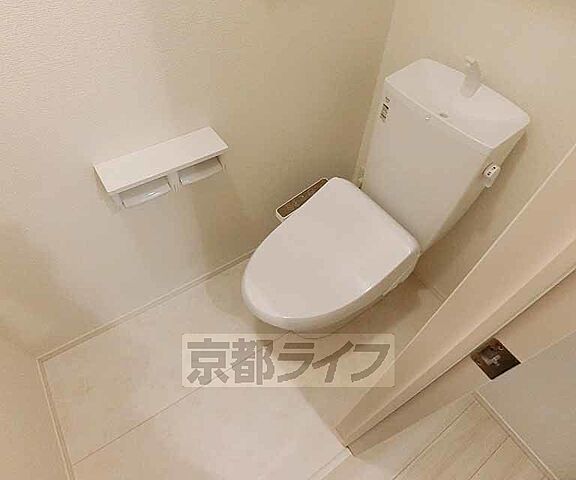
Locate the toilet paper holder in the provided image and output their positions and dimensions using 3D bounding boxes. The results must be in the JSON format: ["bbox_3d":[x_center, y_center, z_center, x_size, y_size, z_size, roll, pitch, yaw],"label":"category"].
[{"bbox_3d":[-0.333,-0.200,0.911,0.324,0.080,0.123,-27,57,-22],"label":"toilet paper holder"}]

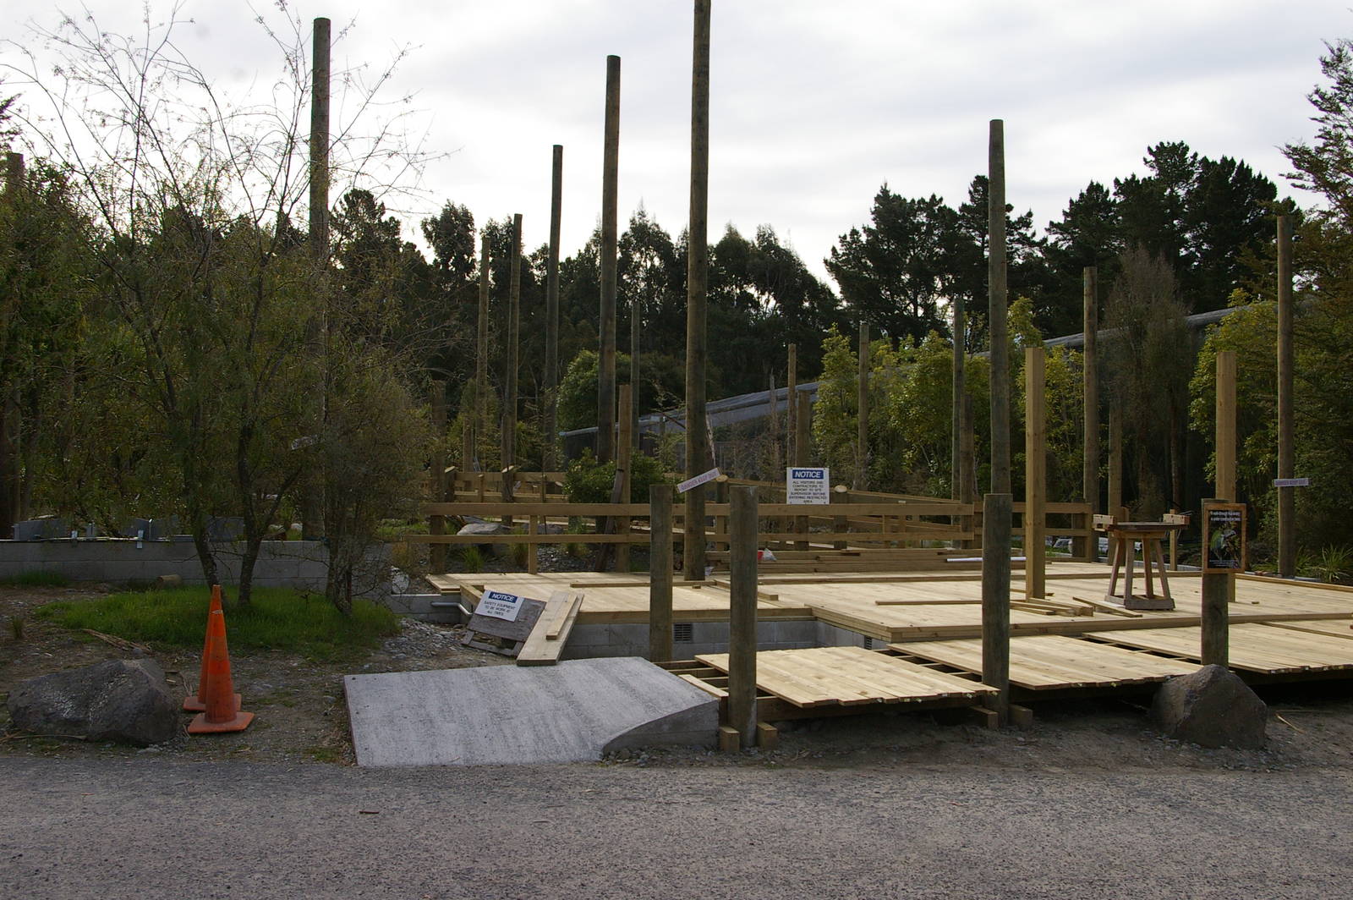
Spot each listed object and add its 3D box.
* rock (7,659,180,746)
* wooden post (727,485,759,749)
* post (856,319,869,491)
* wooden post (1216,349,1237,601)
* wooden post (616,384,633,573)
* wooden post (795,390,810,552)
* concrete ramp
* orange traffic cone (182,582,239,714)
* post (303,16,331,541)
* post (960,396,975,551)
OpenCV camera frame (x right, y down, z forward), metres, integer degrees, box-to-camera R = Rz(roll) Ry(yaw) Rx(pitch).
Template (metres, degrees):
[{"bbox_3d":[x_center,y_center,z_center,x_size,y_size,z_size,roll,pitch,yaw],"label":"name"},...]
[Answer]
[{"bbox_3d":[-3.644,1.553,7.980,1.030,0.460,0.720,1,-2,-18],"label":"rock"},{"bbox_3d":[0.412,1.026,7.840,0.168,1.610,0.168,0,-2,0],"label":"wooden post"},{"bbox_3d":[3.494,-0.704,23.973,0.190,3.440,0.190,1,-1,-18],"label":"post"},{"bbox_3d":[5.861,0.270,13.600,0.155,2.680,0.155,1,-2,-9],"label":"wooden post"},{"bbox_3d":[-0.735,0.409,18.300,0.155,2.700,0.155,1,-2,-15],"label":"wooden post"},{"bbox_3d":[1.920,0.418,19.400,0.160,2.650,0.160,1,-2,-15],"label":"wooden post"},{"bbox_3d":[-1.040,1.681,8.470,2.170,0.310,1.970,1,-2,-15],"label":"concrete ramp"},{"bbox_3d":[-3.137,1.332,8.650,0.375,0.800,0.375,1,-2,-18],"label":"orange traffic cone"},{"bbox_3d":[-4.151,-1.972,14.700,0.230,6.000,0.230,0,-2,0],"label":"post"},{"bbox_3d":[3.962,0.401,17.382,0.172,2.300,0.172,1,-1,-18],"label":"post"}]

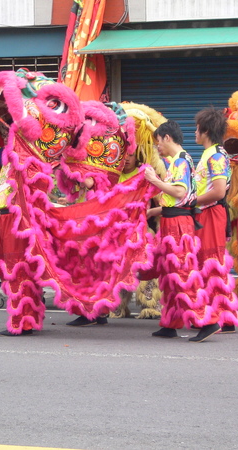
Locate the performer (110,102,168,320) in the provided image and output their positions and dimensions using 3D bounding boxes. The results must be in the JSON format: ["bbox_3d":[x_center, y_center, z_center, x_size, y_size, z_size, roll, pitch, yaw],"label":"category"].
[{"bbox_3d":[0.173,-0.126,12.900,0.700,1.918,0.650,0,1,-12],"label":"performer"}]

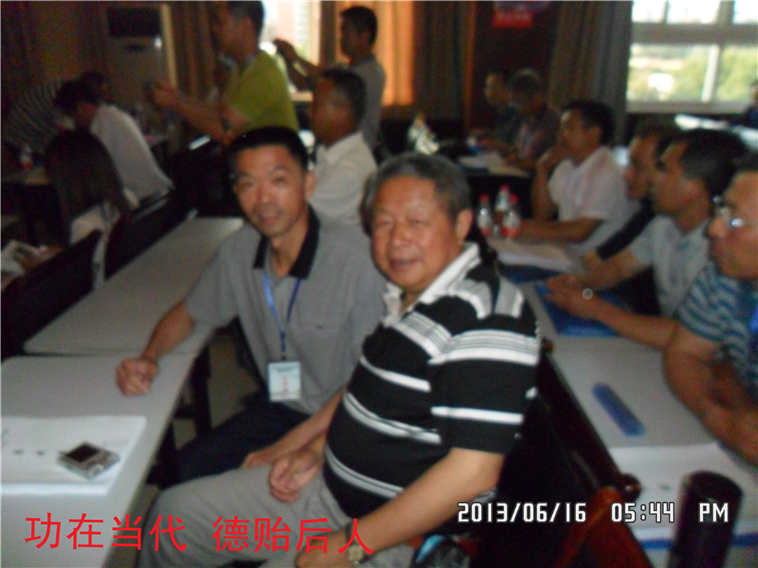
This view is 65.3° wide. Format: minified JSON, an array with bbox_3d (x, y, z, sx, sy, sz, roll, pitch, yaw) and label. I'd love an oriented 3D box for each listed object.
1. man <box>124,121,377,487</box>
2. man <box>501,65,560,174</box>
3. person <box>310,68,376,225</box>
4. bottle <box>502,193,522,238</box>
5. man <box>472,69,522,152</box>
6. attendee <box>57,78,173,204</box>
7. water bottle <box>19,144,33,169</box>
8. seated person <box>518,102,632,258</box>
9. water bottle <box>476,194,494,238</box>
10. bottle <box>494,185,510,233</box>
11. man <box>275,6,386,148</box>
[{"bbox_3d":[-0.230,0.256,1.578,0.700,1.300,0.560,-21,30,-41],"label":"man"},{"bbox_3d":[0.860,-0.616,3.696,0.650,1.290,0.500,-2,23,-5],"label":"man"},{"bbox_3d":[-0.270,-0.048,2.232,0.650,1.360,0.500,0,22,0],"label":"person"},{"bbox_3d":[0.554,-0.287,2.417,0.063,0.190,0.063,0,22,0],"label":"bottle"},{"bbox_3d":[0.860,-0.803,4.159,0.650,1.280,0.500,-2,23,-5],"label":"man"},{"bbox_3d":[-1.220,-0.299,2.876,0.780,1.250,0.520,0,22,0],"label":"attendee"},{"bbox_3d":[-2.371,-0.868,3.929,0.064,0.180,0.064,0,22,0],"label":"water bottle"},{"bbox_3d":[0.900,-0.162,2.639,0.650,1.260,0.500,-3,23,-7],"label":"seated person"},{"bbox_3d":[0.442,-0.285,2.418,0.063,0.185,0.063,0,22,0],"label":"water bottle"},{"bbox_3d":[0.528,-0.310,2.467,0.063,0.195,0.063,0,22,0],"label":"bottle"},{"bbox_3d":[-0.240,-0.572,3.119,0.550,1.650,0.500,0,22,0],"label":"man"}]

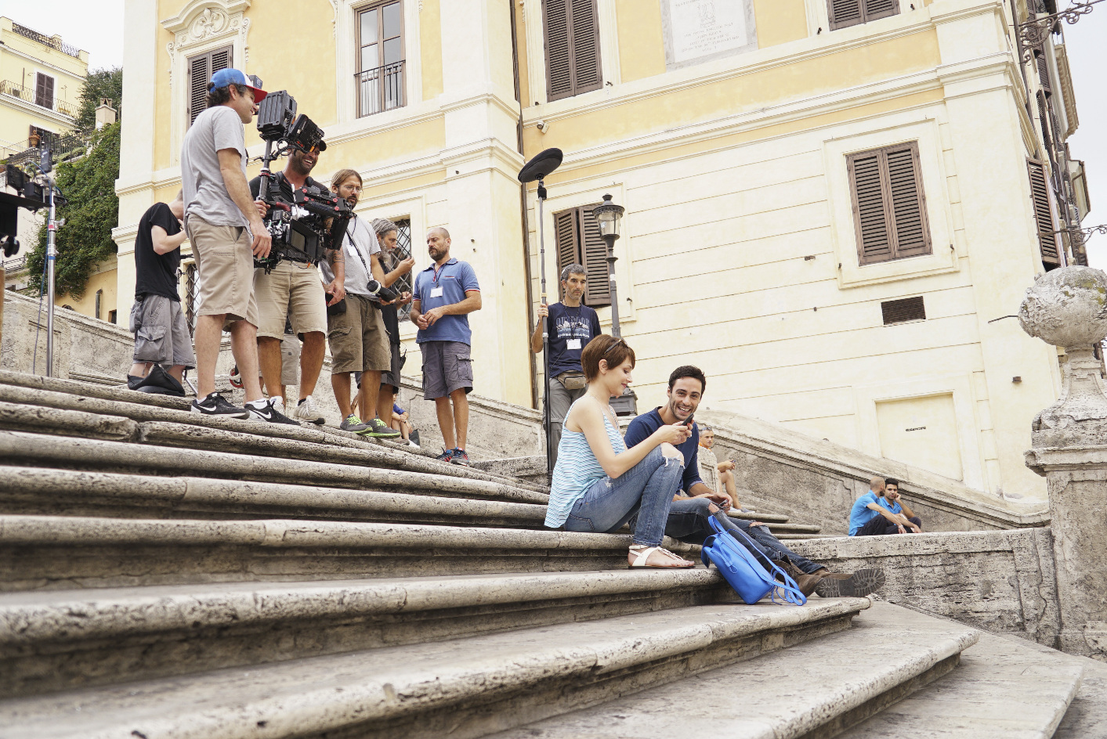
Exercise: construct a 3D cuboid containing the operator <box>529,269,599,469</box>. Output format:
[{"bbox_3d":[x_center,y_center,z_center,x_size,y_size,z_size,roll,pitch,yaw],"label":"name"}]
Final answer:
[{"bbox_3d":[0.100,0.073,7.165,0.530,1.789,0.380,-2,-11,-9],"label":"operator"}]

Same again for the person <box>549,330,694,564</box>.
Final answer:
[{"bbox_3d":[0.274,0.327,3.900,0.640,0.948,0.430,-7,-12,17],"label":"person"}]

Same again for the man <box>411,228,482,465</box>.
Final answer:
[{"bbox_3d":[-0.808,-0.202,7.152,0.540,1.811,0.380,-9,-12,25],"label":"man"}]

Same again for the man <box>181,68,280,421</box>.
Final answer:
[{"bbox_3d":[-1.527,-0.633,4.620,0.520,1.788,0.500,-13,-15,40],"label":"man"}]

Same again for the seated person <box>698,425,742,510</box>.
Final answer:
[{"bbox_3d":[2.194,1.285,12.379,0.750,1.118,0.520,-10,-13,32],"label":"seated person"}]

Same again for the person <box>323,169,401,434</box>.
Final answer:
[{"bbox_3d":[-1.272,-0.469,6.271,0.520,1.805,0.420,6,-14,-40],"label":"person"}]

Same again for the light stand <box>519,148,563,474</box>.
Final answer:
[{"bbox_3d":[-0.034,-0.404,7.056,0.350,2.636,0.350,-10,-13,30],"label":"light stand"}]

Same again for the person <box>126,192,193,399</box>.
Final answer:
[{"bbox_3d":[-2.459,-0.431,6.032,0.460,1.660,0.480,-2,-11,-6],"label":"person"}]

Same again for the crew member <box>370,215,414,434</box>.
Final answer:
[{"bbox_3d":[-1.171,-0.289,6.850,0.420,1.707,0.480,-3,-11,0],"label":"crew member"}]

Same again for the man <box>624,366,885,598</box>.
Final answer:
[{"bbox_3d":[0.830,0.458,4.150,0.520,1.040,1.120,6,-15,-40],"label":"man"}]

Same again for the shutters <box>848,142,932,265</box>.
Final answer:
[{"bbox_3d":[5.587,-2.765,15.908,1.153,1.970,0.090,-8,-12,22],"label":"shutters"}]

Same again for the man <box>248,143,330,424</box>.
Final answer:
[{"bbox_3d":[-1.524,-0.551,5.650,0.580,1.754,0.450,2,-13,-26],"label":"man"}]

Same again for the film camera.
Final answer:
[{"bbox_3d":[-1.496,-1.111,5.641,0.460,1.081,0.380,-11,-13,34],"label":"film camera"}]

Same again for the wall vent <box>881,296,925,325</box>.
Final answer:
[{"bbox_3d":[5.387,-0.896,14.673,0.610,0.357,0.060,-8,-11,23],"label":"wall vent"}]

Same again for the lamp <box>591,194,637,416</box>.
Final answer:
[{"bbox_3d":[0.882,-0.956,13.600,0.450,3.281,0.450,-3,-11,-1],"label":"lamp"}]

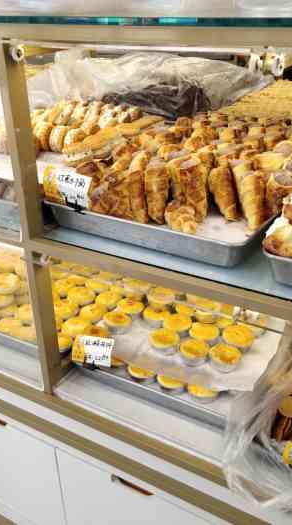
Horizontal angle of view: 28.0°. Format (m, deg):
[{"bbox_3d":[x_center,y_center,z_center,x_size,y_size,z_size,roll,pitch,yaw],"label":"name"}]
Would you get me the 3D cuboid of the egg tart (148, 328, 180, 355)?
[{"bbox_3d":[0.042,0.176,1.296,0.069,0.034,0.069,-2,27,1],"label":"egg tart"}]

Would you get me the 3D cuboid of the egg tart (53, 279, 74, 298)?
[{"bbox_3d":[-0.217,0.069,1.536,0.068,0.034,0.068,-2,27,1],"label":"egg tart"}]

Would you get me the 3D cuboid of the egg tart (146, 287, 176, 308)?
[{"bbox_3d":[0.040,0.099,1.496,0.070,0.031,0.070,-2,27,1],"label":"egg tart"}]

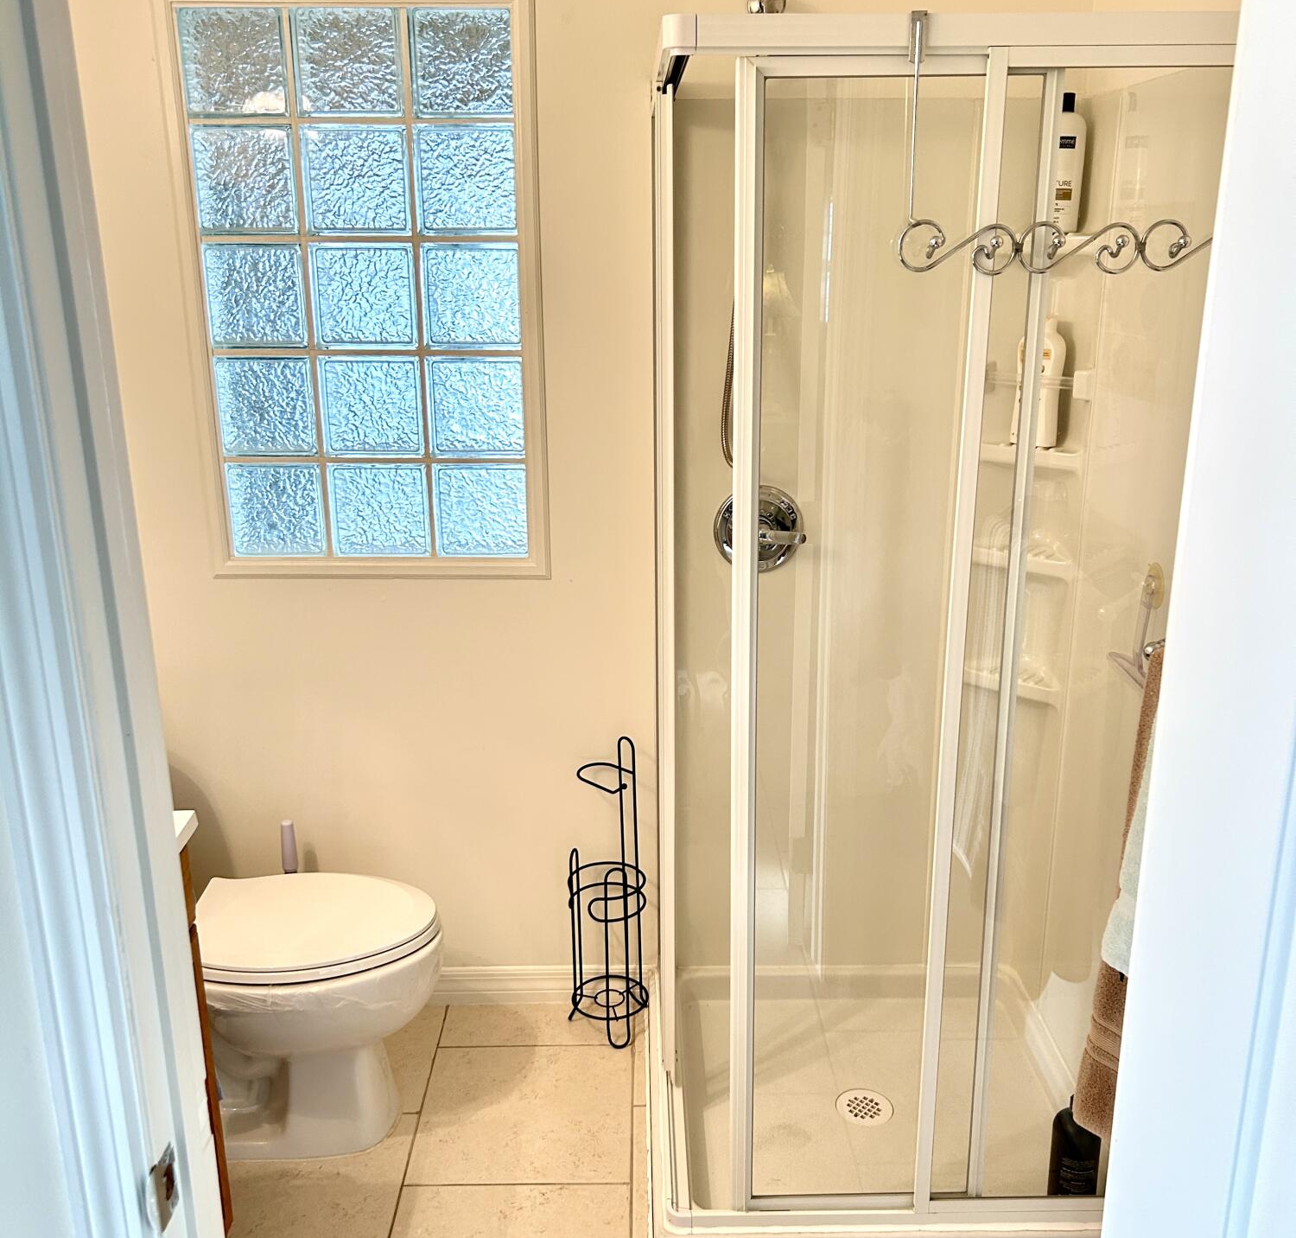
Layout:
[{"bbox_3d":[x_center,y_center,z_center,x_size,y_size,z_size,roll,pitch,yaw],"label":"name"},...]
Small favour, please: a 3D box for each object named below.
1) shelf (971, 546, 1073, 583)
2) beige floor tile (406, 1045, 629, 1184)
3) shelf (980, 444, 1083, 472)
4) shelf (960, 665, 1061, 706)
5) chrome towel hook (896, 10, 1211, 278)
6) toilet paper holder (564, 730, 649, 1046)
[{"bbox_3d":[0.742,-0.117,2.504,0.230,0.030,0.110,15,22,43],"label":"shelf"},{"bbox_3d":[-0.231,0.945,2.489,0.402,0.010,0.404,-1,16,0],"label":"beige floor tile"},{"bbox_3d":[0.740,-0.311,2.447,0.230,0.030,0.110,15,22,43],"label":"shelf"},{"bbox_3d":[0.744,0.124,2.574,0.230,0.030,0.110,15,22,43],"label":"shelf"},{"bbox_3d":[0.544,-0.590,1.614,0.465,0.310,0.085,-1,16,0],"label":"chrome towel hook"},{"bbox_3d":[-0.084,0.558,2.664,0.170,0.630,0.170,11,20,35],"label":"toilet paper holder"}]

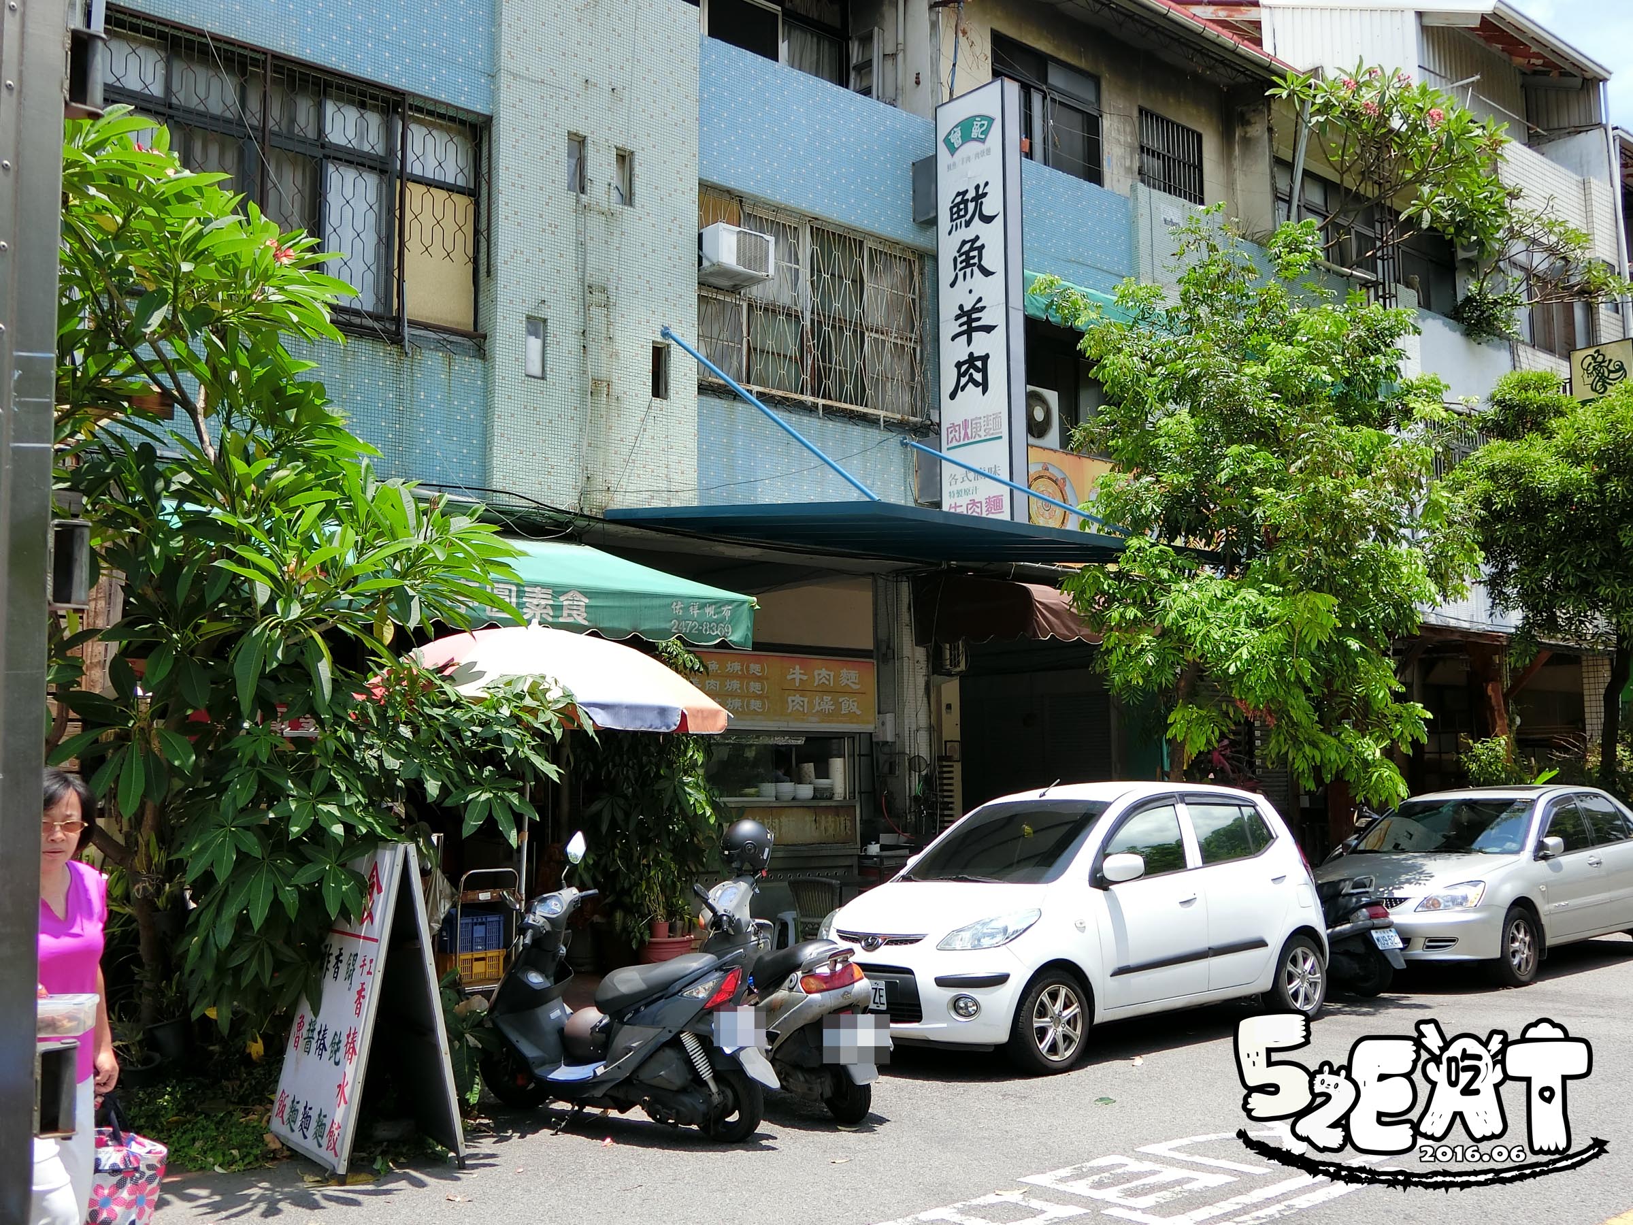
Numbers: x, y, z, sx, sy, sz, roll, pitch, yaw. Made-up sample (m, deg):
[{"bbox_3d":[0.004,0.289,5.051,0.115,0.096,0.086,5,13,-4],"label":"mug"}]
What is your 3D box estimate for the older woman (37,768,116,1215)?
[{"bbox_3d":[-1.960,1.169,4.197,0.460,1.560,0.360,3,-7,-30],"label":"older woman"}]

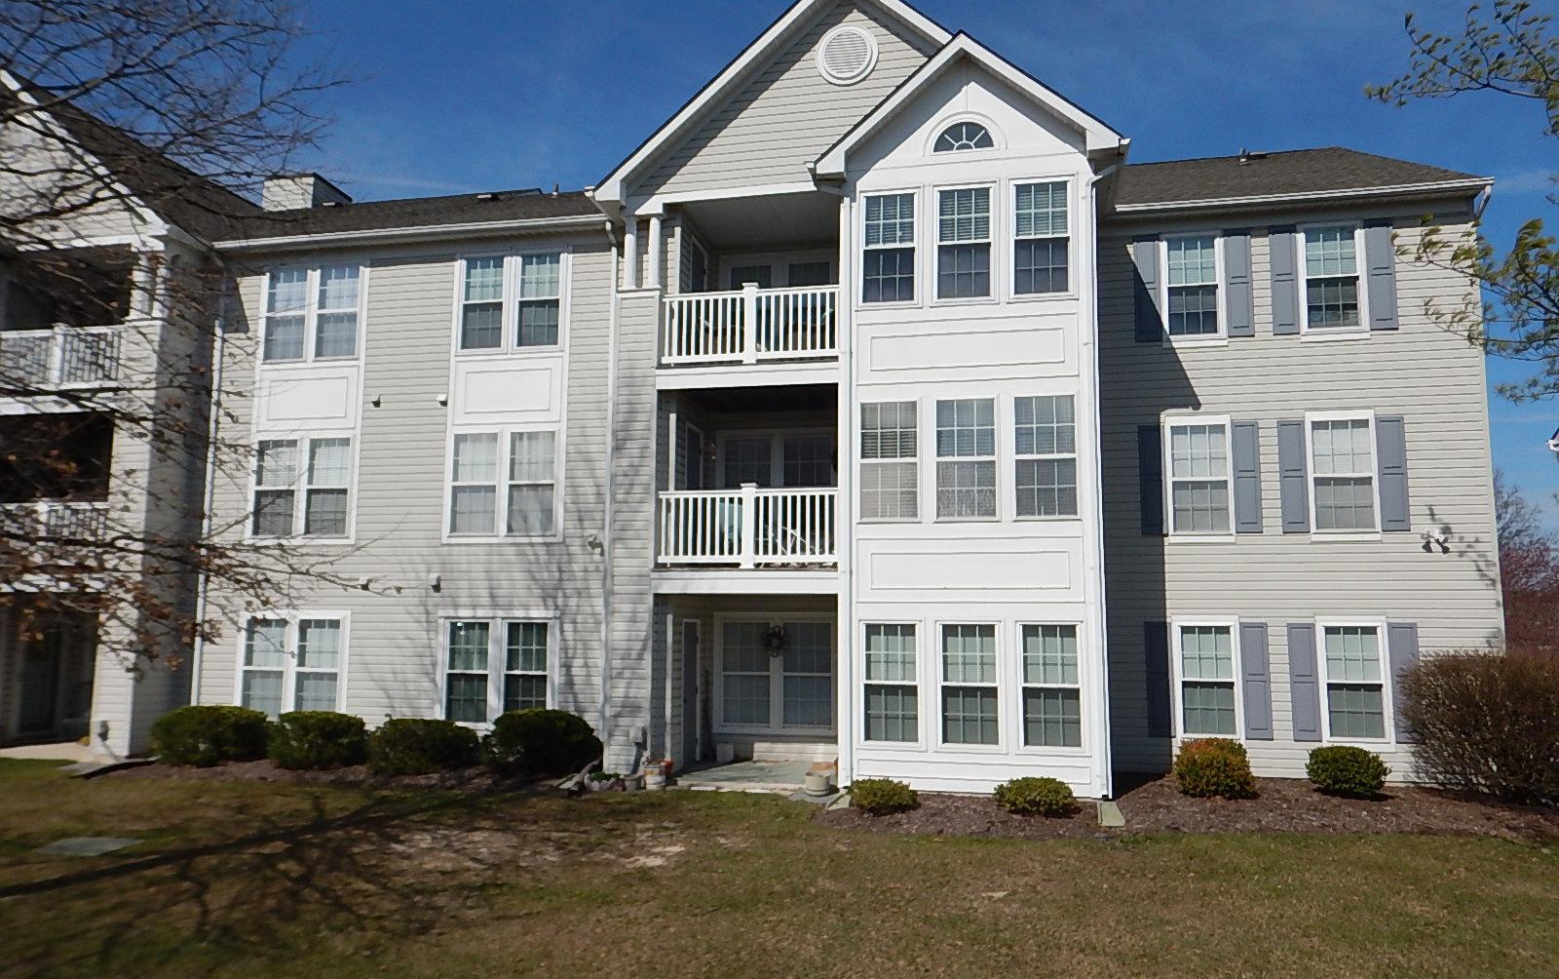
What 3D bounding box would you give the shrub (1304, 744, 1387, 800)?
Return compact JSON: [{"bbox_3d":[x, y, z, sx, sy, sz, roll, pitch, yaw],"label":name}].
[{"bbox_3d":[7.156,3.532,13.623,0.950,0.640,0.920,-1,-7,12],"label":"shrub"}]

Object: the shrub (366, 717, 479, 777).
[{"bbox_3d":[-4.950,3.541,15.018,1.600,0.710,1.150,-1,-7,12],"label":"shrub"}]

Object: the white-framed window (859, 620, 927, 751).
[{"bbox_3d":[1.394,2.425,13.459,0.837,1.588,0.080,-1,-8,12],"label":"white-framed window"}]

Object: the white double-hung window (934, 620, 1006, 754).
[{"bbox_3d":[2.337,2.405,13.259,0.837,1.588,0.080,-1,-8,12],"label":"white double-hung window"}]

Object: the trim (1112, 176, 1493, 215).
[{"bbox_3d":[7.342,-4.157,15.296,4.954,0.130,0.130,-1,-7,12],"label":"trim"}]

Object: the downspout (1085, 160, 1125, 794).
[{"bbox_3d":[4.114,-0.290,13.312,0.495,7.987,0.200,-1,-7,12],"label":"downspout"}]

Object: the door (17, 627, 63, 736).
[{"bbox_3d":[-12.793,3.231,18.739,0.100,1.920,0.840,-1,-7,12],"label":"door"}]

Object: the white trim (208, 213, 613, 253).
[{"bbox_3d":[-5.927,-4.029,17.005,6.806,0.148,0.130,-1,-7,12],"label":"white trim"}]

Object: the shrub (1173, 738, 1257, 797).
[{"bbox_3d":[5.537,3.501,13.715,0.990,0.700,0.950,-1,-7,12],"label":"shrub"}]

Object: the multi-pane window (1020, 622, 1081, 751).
[{"bbox_3d":[3.280,2.366,13.082,0.701,1.470,0.080,-1,-8,12],"label":"multi-pane window"}]

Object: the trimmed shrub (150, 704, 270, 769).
[{"bbox_3d":[-8.354,3.574,15.882,1.600,0.800,1.250,-1,-7,12],"label":"trimmed shrub"}]

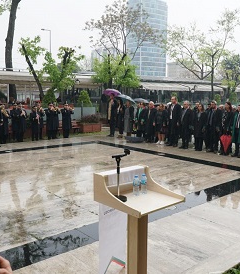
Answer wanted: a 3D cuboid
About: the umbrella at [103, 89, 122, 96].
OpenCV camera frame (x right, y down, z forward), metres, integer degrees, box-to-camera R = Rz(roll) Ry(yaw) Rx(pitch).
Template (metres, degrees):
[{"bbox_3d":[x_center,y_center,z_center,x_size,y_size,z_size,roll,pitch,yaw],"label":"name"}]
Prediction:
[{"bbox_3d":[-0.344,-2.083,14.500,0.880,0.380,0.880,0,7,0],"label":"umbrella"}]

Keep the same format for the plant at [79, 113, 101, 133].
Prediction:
[{"bbox_3d":[-1.641,-0.792,16.747,1.150,1.000,0.500,-6,9,-39],"label":"plant"}]

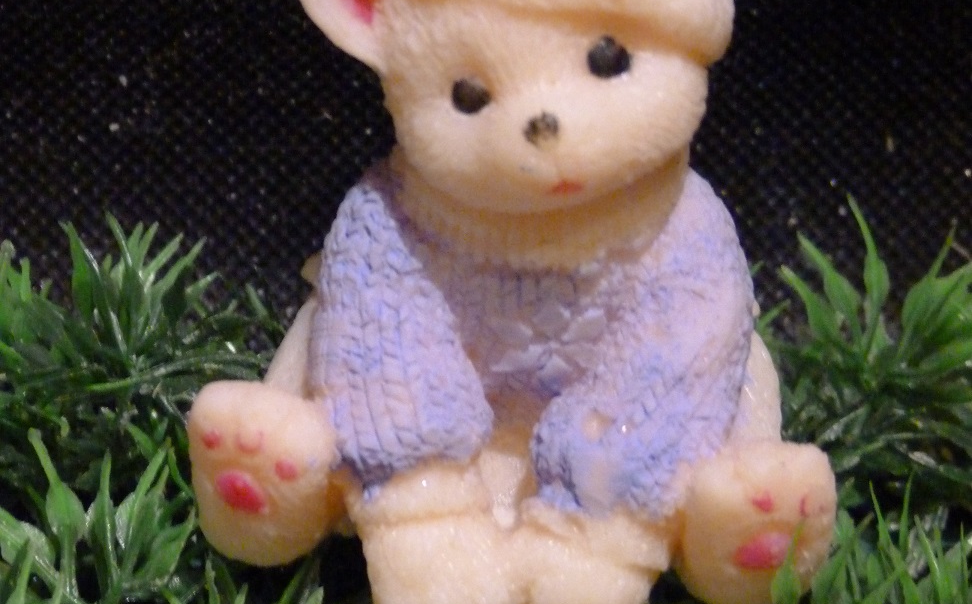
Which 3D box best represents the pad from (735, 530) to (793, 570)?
[{"bbox_3d":[0.026,0.023,0.357,0.006,0.004,0.002,3,8,-15],"label":"pad"}]

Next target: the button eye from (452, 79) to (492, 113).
[{"bbox_3d":[-0.001,-0.018,0.346,0.004,0.003,0.002,-7,10,23],"label":"button eye"}]

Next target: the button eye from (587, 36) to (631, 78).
[{"bbox_3d":[0.011,-0.022,0.346,0.004,0.004,0.002,-13,13,-4],"label":"button eye"}]

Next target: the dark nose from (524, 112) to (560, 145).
[{"bbox_3d":[0.005,-0.015,0.342,0.003,0.003,0.002,-11,10,9],"label":"dark nose"}]

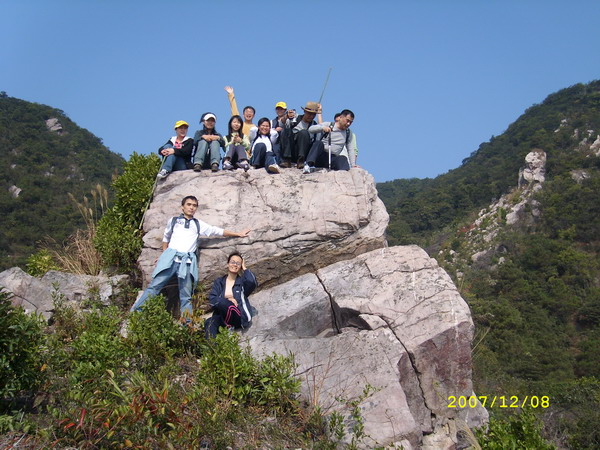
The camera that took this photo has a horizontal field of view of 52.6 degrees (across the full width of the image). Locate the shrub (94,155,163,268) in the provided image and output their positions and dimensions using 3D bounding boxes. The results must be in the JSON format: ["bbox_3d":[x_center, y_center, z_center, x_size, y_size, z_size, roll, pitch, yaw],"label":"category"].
[{"bbox_3d":[-2.445,-0.163,8.600,0.980,1.720,0.950,0,-5,0],"label":"shrub"}]

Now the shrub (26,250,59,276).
[{"bbox_3d":[-3.792,0.565,8.900,0.510,0.450,0.460,0,-5,0],"label":"shrub"}]

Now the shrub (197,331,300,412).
[{"bbox_3d":[-0.501,1.425,5.900,1.000,0.800,0.750,0,-5,0],"label":"shrub"}]

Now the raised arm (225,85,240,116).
[{"bbox_3d":[-0.994,-1.832,9.000,0.160,0.530,0.140,-12,-3,-1],"label":"raised arm"}]

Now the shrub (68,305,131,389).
[{"bbox_3d":[-2.126,1.292,6.400,0.640,0.850,0.620,0,-5,0],"label":"shrub"}]

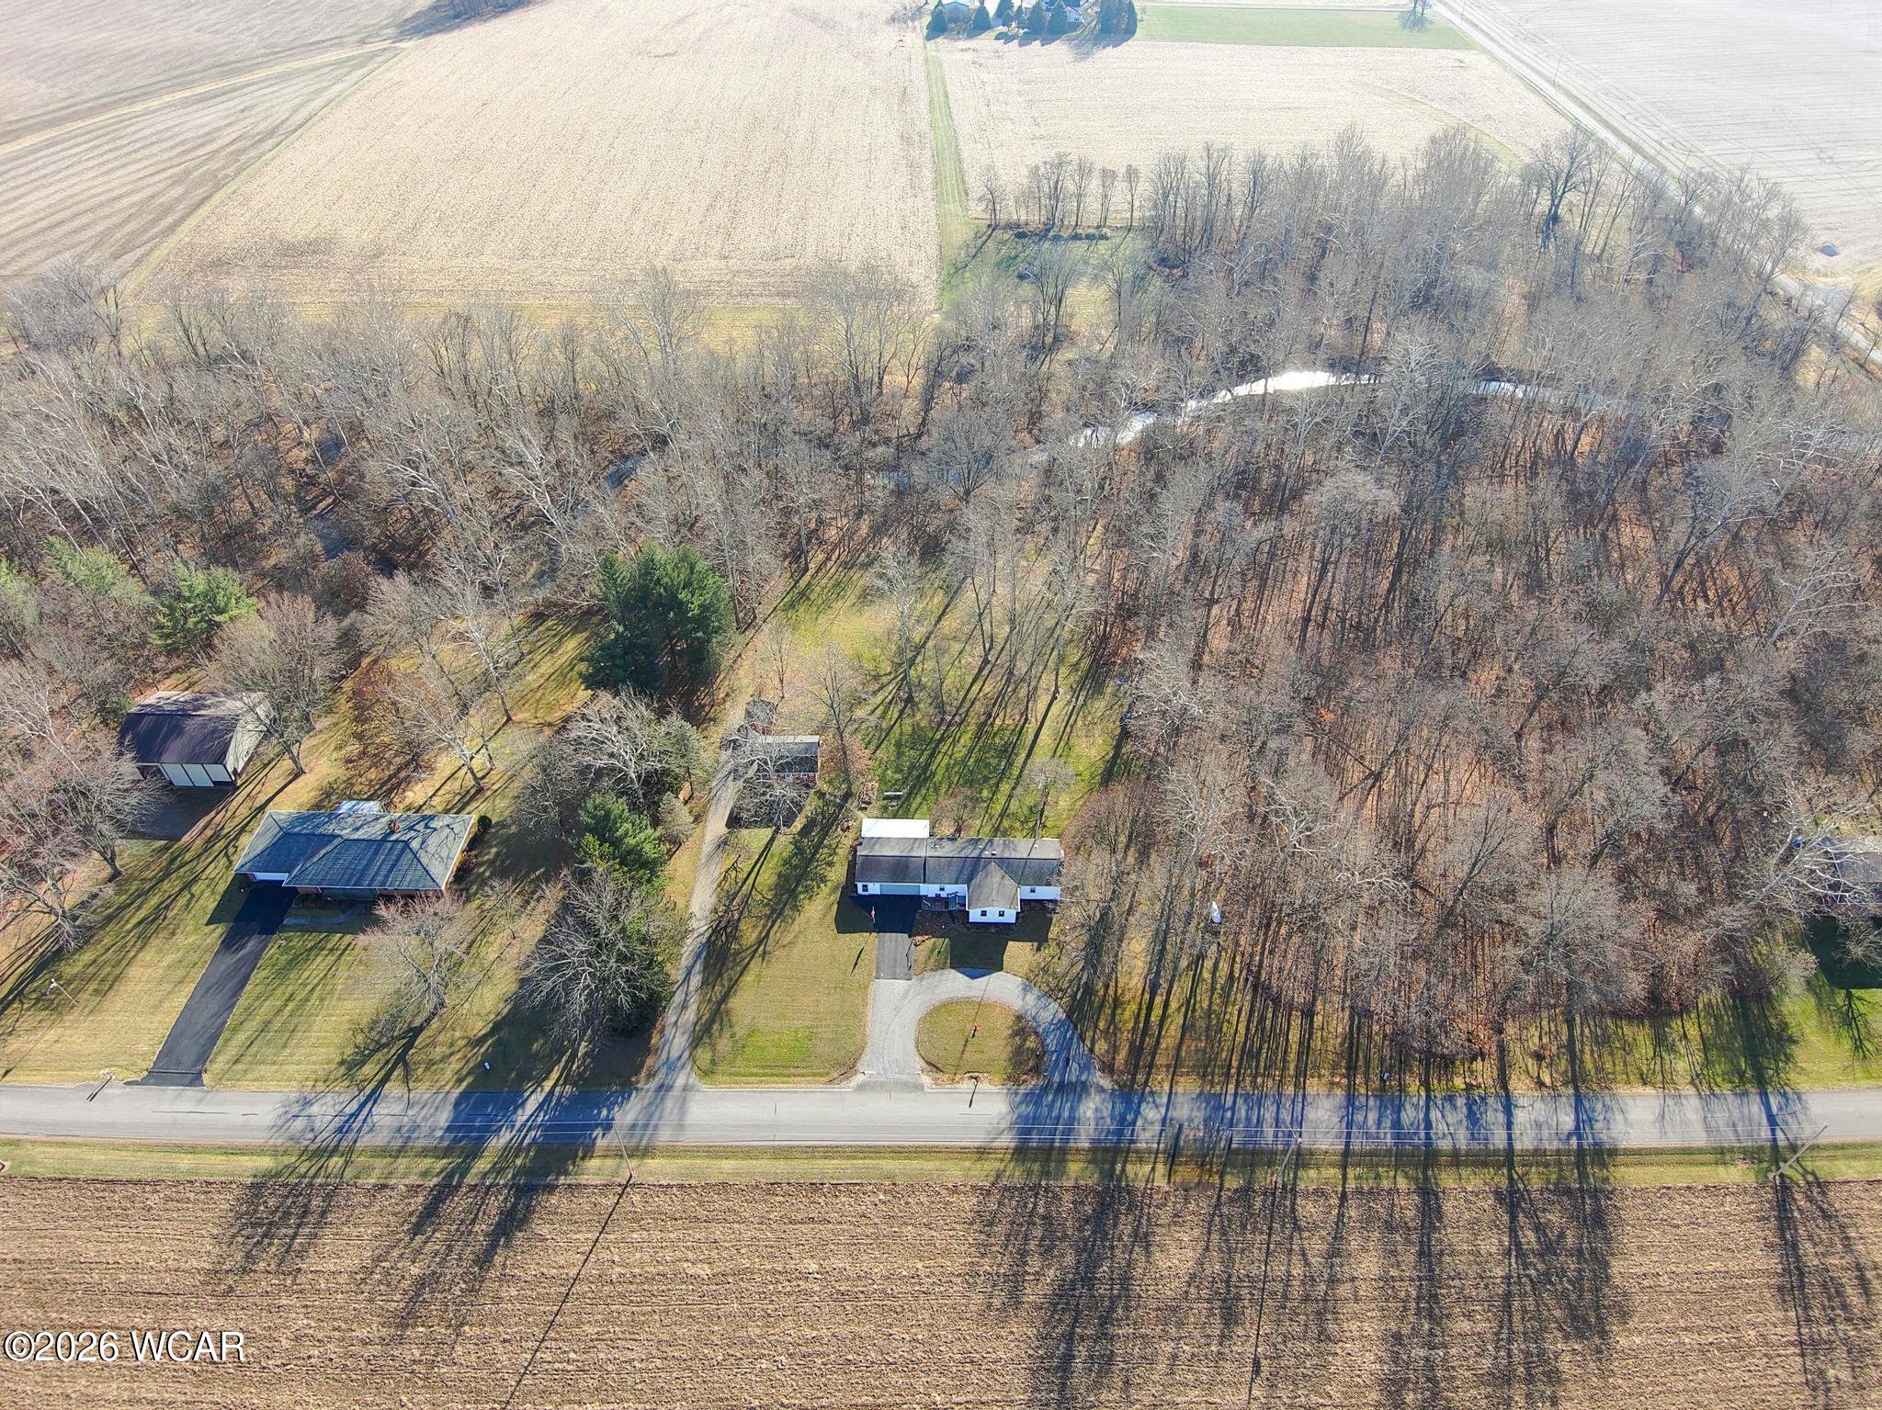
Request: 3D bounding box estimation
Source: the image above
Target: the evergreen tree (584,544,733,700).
[{"bbox_3d":[-39.340,-11.630,159.270,19.000,20.500,17.500,1,44,1],"label":"evergreen tree"}]

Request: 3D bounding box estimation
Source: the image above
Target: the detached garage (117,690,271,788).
[{"bbox_3d":[-100.690,3.720,154.350,15.330,6.500,13.310,1,44,1],"label":"detached garage"}]

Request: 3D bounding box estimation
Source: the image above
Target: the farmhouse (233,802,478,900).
[{"bbox_3d":[-72.330,17.320,141.600,26.210,4.400,13.590,1,44,1],"label":"farmhouse"}]

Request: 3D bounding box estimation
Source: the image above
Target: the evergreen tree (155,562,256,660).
[{"bbox_3d":[-107.170,-13.720,165.810,12.000,15.500,12.000,1,44,1],"label":"evergreen tree"}]

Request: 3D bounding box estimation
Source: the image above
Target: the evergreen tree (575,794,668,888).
[{"bbox_3d":[-37.810,15.700,135.250,10.300,15.000,10.000,1,44,1],"label":"evergreen tree"}]

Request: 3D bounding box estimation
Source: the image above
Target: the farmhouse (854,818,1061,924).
[{"bbox_3d":[2.120,19.710,138.830,24.420,3.600,13.730,1,44,1],"label":"farmhouse"}]

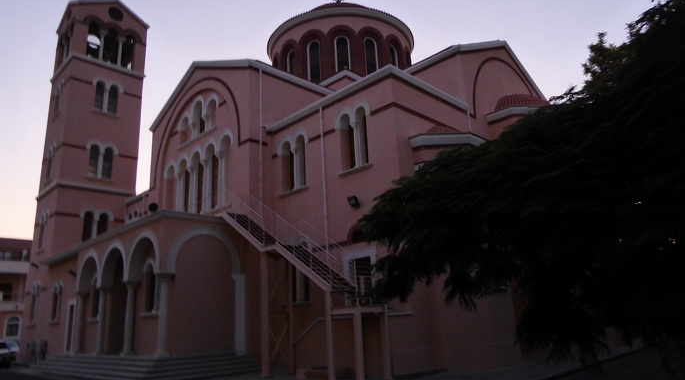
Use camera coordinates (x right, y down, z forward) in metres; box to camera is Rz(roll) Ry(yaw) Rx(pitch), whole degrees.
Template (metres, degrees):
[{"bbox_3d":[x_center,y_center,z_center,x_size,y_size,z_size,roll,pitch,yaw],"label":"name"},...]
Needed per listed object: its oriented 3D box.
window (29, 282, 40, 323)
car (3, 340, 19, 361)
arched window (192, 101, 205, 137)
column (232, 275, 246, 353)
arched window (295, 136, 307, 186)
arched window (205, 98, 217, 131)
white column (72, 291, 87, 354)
[{"bbox_3d":[-20.514,7.603,31.933,0.344,2.890,1.968,11,-20,-42],"label":"window"},{"bbox_3d":[-23.621,11.116,33.000,1.700,1.500,4.100,11,-20,-42],"label":"car"},{"bbox_3d":[-8.196,-3.991,27.361,0.369,2.521,1.292,11,-20,-42],"label":"arched window"},{"bbox_3d":[-4.183,4.981,19.008,0.487,3.101,0.409,12,-21,-43],"label":"column"},{"bbox_3d":[-1.689,-1.205,20.019,0.292,2.242,0.741,12,-21,-43],"label":"arched window"},{"bbox_3d":[-6.577,-3.787,24.190,0.292,1.560,0.956,12,-21,-43],"label":"arched window"},{"bbox_3d":[-13.238,6.703,23.941,0.419,2.964,0.419,12,-21,-43],"label":"white column"}]

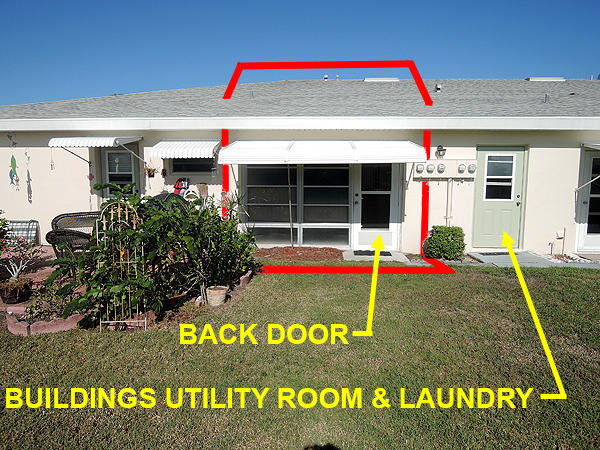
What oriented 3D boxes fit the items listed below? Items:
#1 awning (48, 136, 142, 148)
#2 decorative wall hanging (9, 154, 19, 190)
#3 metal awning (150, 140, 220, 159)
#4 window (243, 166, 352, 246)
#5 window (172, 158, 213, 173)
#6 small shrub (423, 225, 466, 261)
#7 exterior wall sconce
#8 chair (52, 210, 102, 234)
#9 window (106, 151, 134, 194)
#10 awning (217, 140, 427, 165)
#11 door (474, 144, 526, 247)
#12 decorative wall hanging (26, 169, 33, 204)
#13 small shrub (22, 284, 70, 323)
[{"bbox_3d":[-4.036,-1.659,8.341,1.315,0.300,1.130,0,7,3],"label":"awning"},{"bbox_3d":[-6.204,-1.135,9.032,0.236,0.765,0.050,0,7,3],"label":"decorative wall hanging"},{"bbox_3d":[-2.337,-1.557,8.564,1.292,0.384,0.550,0,7,3],"label":"metal awning"},{"bbox_3d":[-0.061,-0.460,8.908,2.337,1.843,0.100,0,7,3],"label":"window"},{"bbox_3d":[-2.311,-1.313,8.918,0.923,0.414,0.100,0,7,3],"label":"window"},{"bbox_3d":[2.780,0.312,7.974,0.830,0.690,0.780,1,6,3],"label":"small shrub"},{"bbox_3d":[2.882,-1.488,8.480,0.217,0.282,0.220,0,7,3],"label":"exterior wall sconce"},{"bbox_3d":[-3.853,0.220,7.473,0.800,0.860,0.900,3,7,22],"label":"chair"},{"bbox_3d":[-3.900,-1.117,9.025,0.632,0.991,0.080,0,7,3],"label":"window"},{"bbox_3d":[0.398,-1.342,7.643,3.480,0.530,1.500,1,6,3],"label":"awning"},{"bbox_3d":[4.001,-0.539,8.400,0.930,2.030,0.060,1,6,3],"label":"door"},{"bbox_3d":[-5.880,-0.832,9.051,0.124,0.770,0.050,0,7,3],"label":"decorative wall hanging"},{"bbox_3d":[-2.824,0.833,4.624,0.460,0.310,0.420,0,6,0],"label":"small shrub"}]

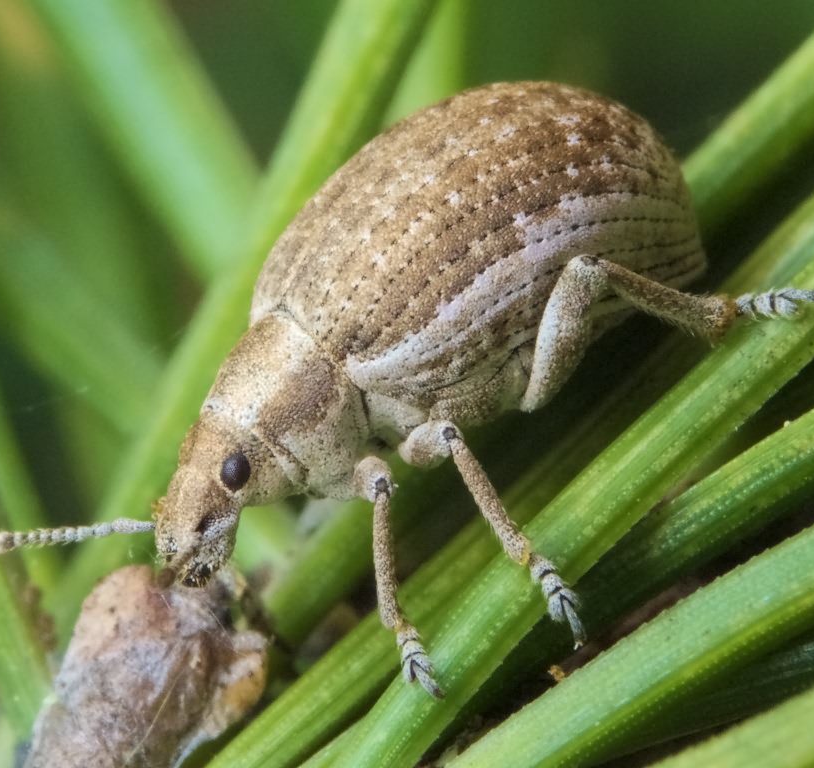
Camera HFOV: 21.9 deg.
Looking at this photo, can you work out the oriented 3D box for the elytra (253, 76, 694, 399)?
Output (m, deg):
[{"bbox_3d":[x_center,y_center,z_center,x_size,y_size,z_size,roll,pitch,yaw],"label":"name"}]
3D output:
[{"bbox_3d":[0.001,-0.002,0.024,0.006,0.003,0.004,-19,25,-25],"label":"elytra"}]

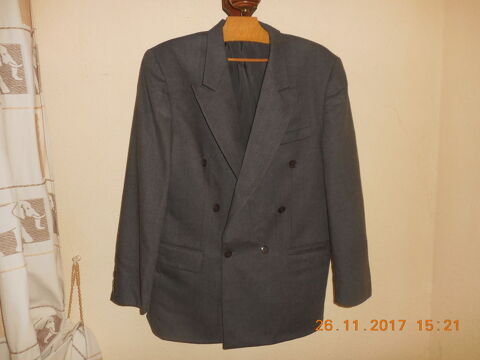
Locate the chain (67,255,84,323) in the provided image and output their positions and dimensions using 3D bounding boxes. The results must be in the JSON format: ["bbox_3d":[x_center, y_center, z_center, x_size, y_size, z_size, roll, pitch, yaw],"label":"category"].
[{"bbox_3d":[-0.460,0.306,0.970,0.050,0.195,0.020,0,5,-3],"label":"chain"}]

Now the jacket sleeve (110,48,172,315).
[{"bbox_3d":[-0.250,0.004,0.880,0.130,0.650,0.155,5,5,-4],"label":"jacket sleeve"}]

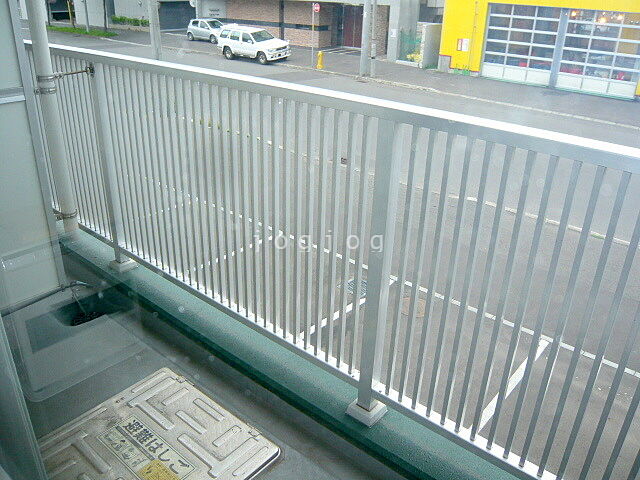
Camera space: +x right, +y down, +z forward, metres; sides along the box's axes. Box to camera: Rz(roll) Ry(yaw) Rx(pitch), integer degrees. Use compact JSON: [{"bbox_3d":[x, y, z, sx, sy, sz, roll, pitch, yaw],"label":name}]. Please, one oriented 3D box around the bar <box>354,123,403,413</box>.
[{"bbox_3d":[0.184,0.128,1.637,0.051,1.017,0.055,21,32,34],"label":"bar"}]

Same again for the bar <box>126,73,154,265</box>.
[{"bbox_3d":[-0.786,-0.296,2.308,0.015,0.896,0.023,21,32,34],"label":"bar"}]

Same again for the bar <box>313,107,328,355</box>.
[{"bbox_3d":[0.006,0.015,1.727,0.015,0.907,0.023,21,32,34],"label":"bar"}]

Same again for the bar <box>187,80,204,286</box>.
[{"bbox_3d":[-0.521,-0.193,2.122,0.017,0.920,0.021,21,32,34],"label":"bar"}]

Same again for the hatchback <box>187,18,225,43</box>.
[{"bbox_3d":[-7.408,-14.429,35.682,3.680,1.510,1.660,21,32,34],"label":"hatchback"}]

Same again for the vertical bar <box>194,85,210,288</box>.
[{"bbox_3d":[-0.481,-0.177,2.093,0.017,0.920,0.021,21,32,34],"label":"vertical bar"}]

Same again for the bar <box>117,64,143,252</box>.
[{"bbox_3d":[-0.864,-0.325,2.366,0.015,0.896,0.023,21,32,34],"label":"bar"}]

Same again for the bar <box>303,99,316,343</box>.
[{"bbox_3d":[-0.035,-0.001,1.757,0.015,0.907,0.023,21,32,34],"label":"bar"}]

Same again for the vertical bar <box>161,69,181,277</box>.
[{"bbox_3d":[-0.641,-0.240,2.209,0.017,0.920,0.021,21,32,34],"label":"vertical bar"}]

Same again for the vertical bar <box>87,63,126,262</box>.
[{"bbox_3d":[-1.036,-0.352,2.543,0.053,1.040,0.055,21,32,34],"label":"vertical bar"}]

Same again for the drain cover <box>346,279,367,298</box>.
[{"bbox_3d":[0.570,0.702,7.635,0.410,0.040,0.410,21,32,34],"label":"drain cover"}]

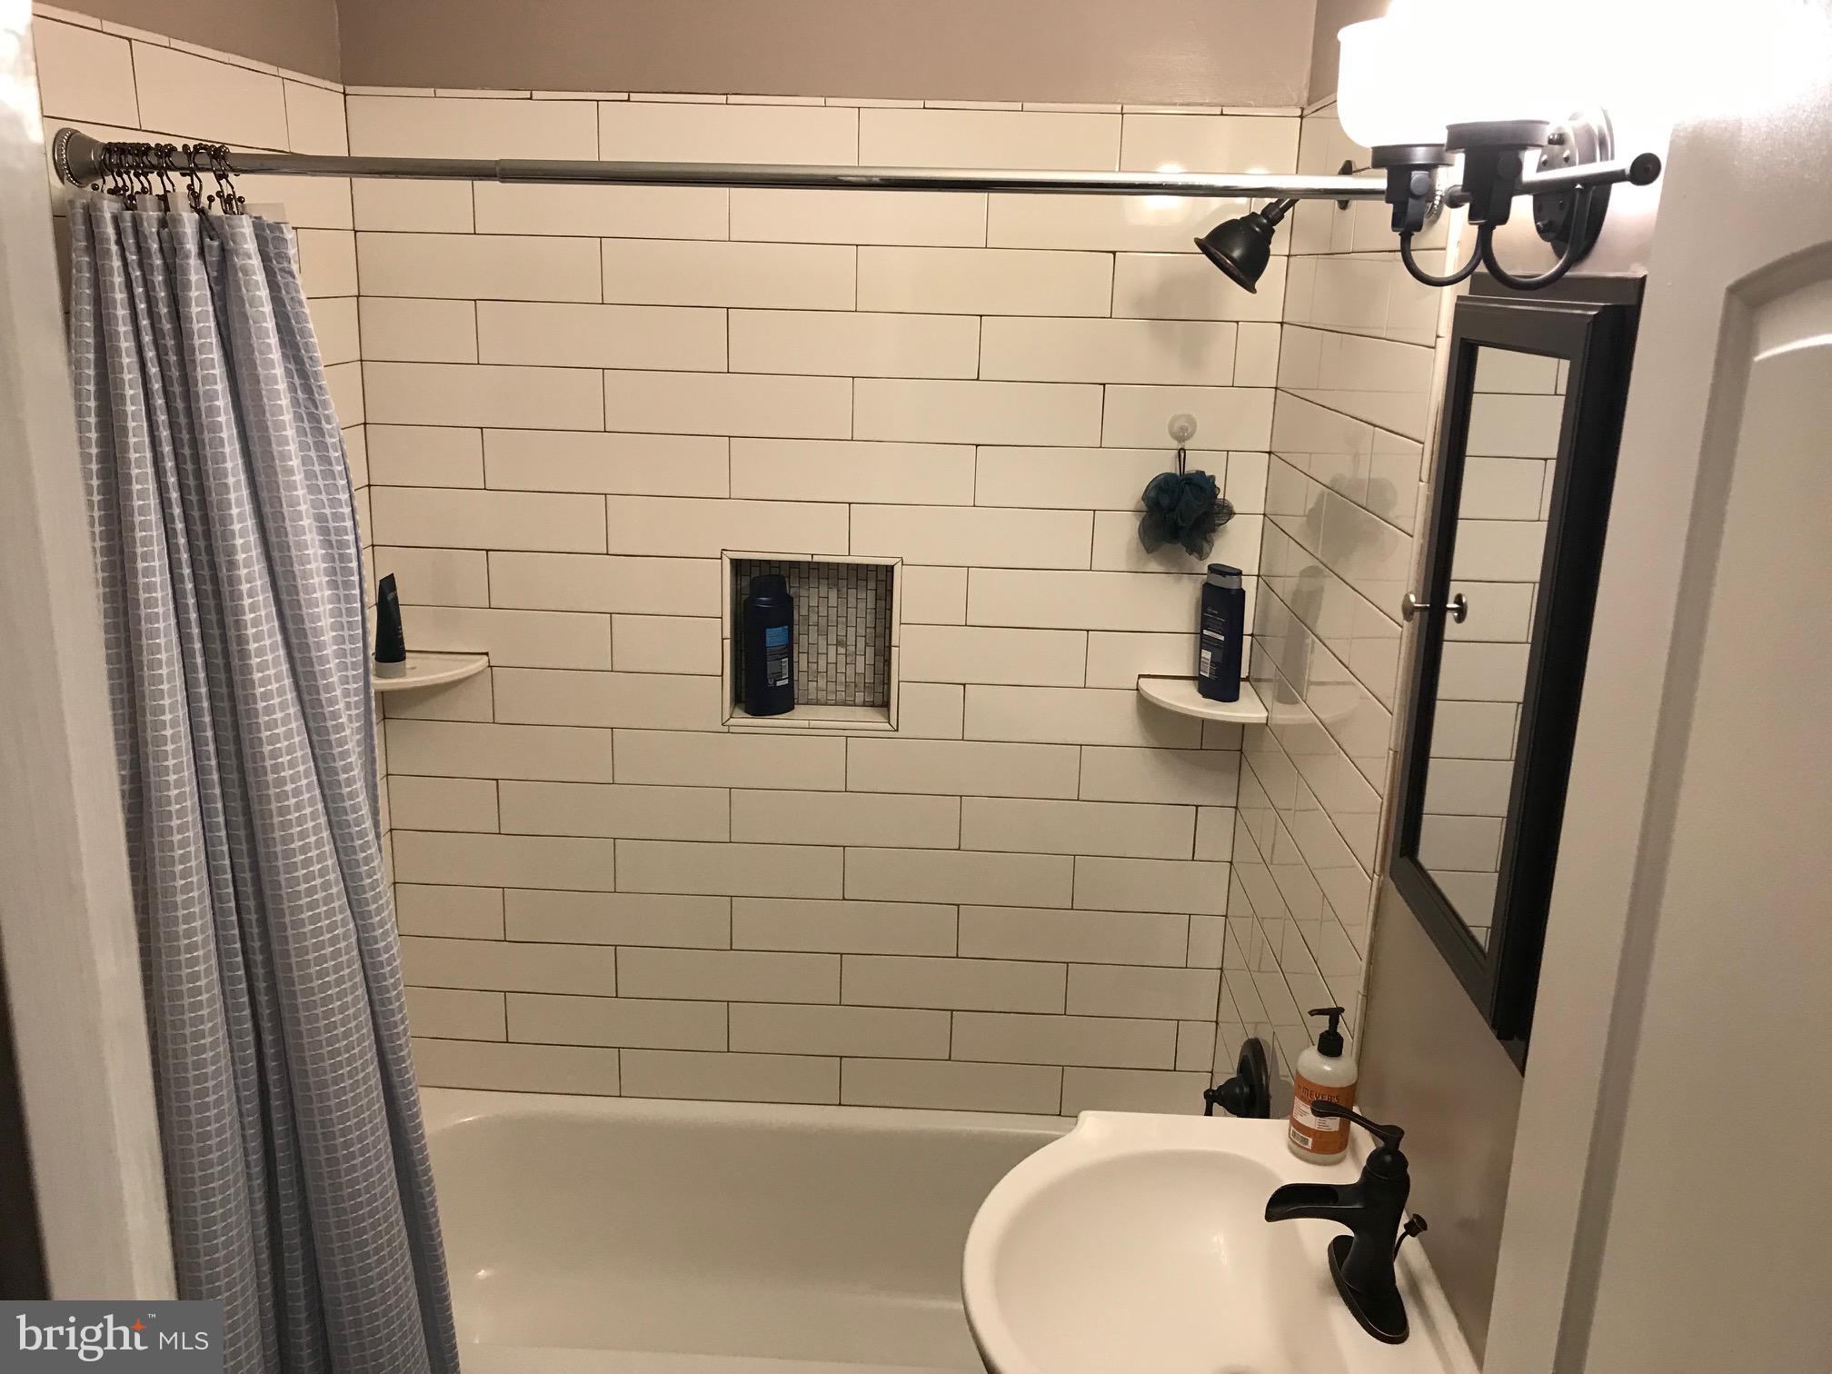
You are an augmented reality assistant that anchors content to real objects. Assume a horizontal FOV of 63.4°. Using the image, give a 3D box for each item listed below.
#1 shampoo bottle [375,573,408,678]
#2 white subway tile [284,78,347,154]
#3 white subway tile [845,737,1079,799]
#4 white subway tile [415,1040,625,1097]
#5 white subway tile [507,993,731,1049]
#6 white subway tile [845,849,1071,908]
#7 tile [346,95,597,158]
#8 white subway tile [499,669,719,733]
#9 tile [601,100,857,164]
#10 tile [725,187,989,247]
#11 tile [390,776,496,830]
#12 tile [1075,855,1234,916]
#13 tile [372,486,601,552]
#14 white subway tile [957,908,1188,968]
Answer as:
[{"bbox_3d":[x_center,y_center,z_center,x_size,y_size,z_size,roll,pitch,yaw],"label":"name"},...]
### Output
[{"bbox_3d":[-0.849,-0.101,2.387,0.050,0.160,0.068,4,15,9],"label":"shampoo bottle"},{"bbox_3d":[-0.903,-0.850,2.229,0.009,0.100,0.218,2,16,1],"label":"white subway tile"},{"bbox_3d":[0.083,0.142,2.574,0.406,0.100,0.010,2,15,1],"label":"white subway tile"},{"bbox_3d":[-0.745,0.704,2.745,0.396,0.101,0.010,2,15,1],"label":"white subway tile"},{"bbox_3d":[-0.550,0.613,2.727,0.407,0.101,0.010,2,15,1],"label":"white subway tile"},{"bbox_3d":[0.077,0.339,2.628,0.406,0.100,0.009,2,15,1],"label":"white subway tile"},{"bbox_3d":[-0.700,-0.877,2.345,0.399,0.101,0.009,2,15,1],"label":"tile"},{"bbox_3d":[-0.532,0.021,2.565,0.395,0.100,0.009,2,15,1],"label":"white subway tile"},{"bbox_3d":[-0.294,-0.859,2.329,0.406,0.100,0.010,2,15,1],"label":"tile"},{"bbox_3d":[-0.090,-0.752,2.345,0.406,0.100,0.010,2,15,1],"label":"tile"},{"bbox_3d":[-0.832,0.208,2.623,0.193,0.100,0.009,2,15,1],"label":"tile"},{"bbox_3d":[0.419,0.353,2.627,0.273,0.100,0.010,2,15,1],"label":"tile"},{"bbox_3d":[-0.719,-0.281,2.502,0.398,0.101,0.009,2,15,1],"label":"tile"},{"bbox_3d":[0.278,0.446,2.656,0.406,0.100,0.010,2,15,1],"label":"white subway tile"}]

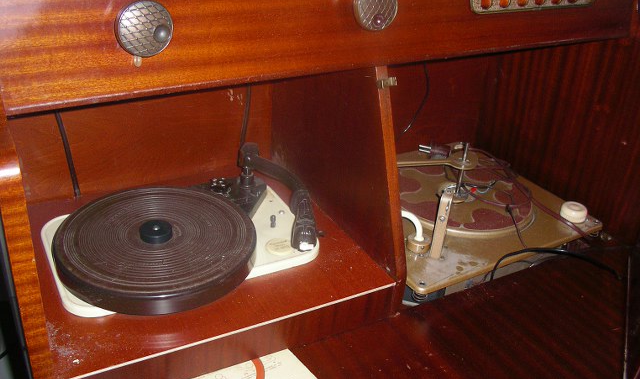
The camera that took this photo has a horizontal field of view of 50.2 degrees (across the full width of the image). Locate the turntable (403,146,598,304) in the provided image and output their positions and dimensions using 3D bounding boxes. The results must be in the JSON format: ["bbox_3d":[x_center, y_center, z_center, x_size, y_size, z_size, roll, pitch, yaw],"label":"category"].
[{"bbox_3d":[0.214,-0.011,1.114,0.396,0.149,0.351,-13,35,-30],"label":"turntable"}]

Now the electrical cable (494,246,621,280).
[{"bbox_3d":[0.339,0.107,0.986,0.204,0.038,0.047,0,30,-11],"label":"electrical cable"}]

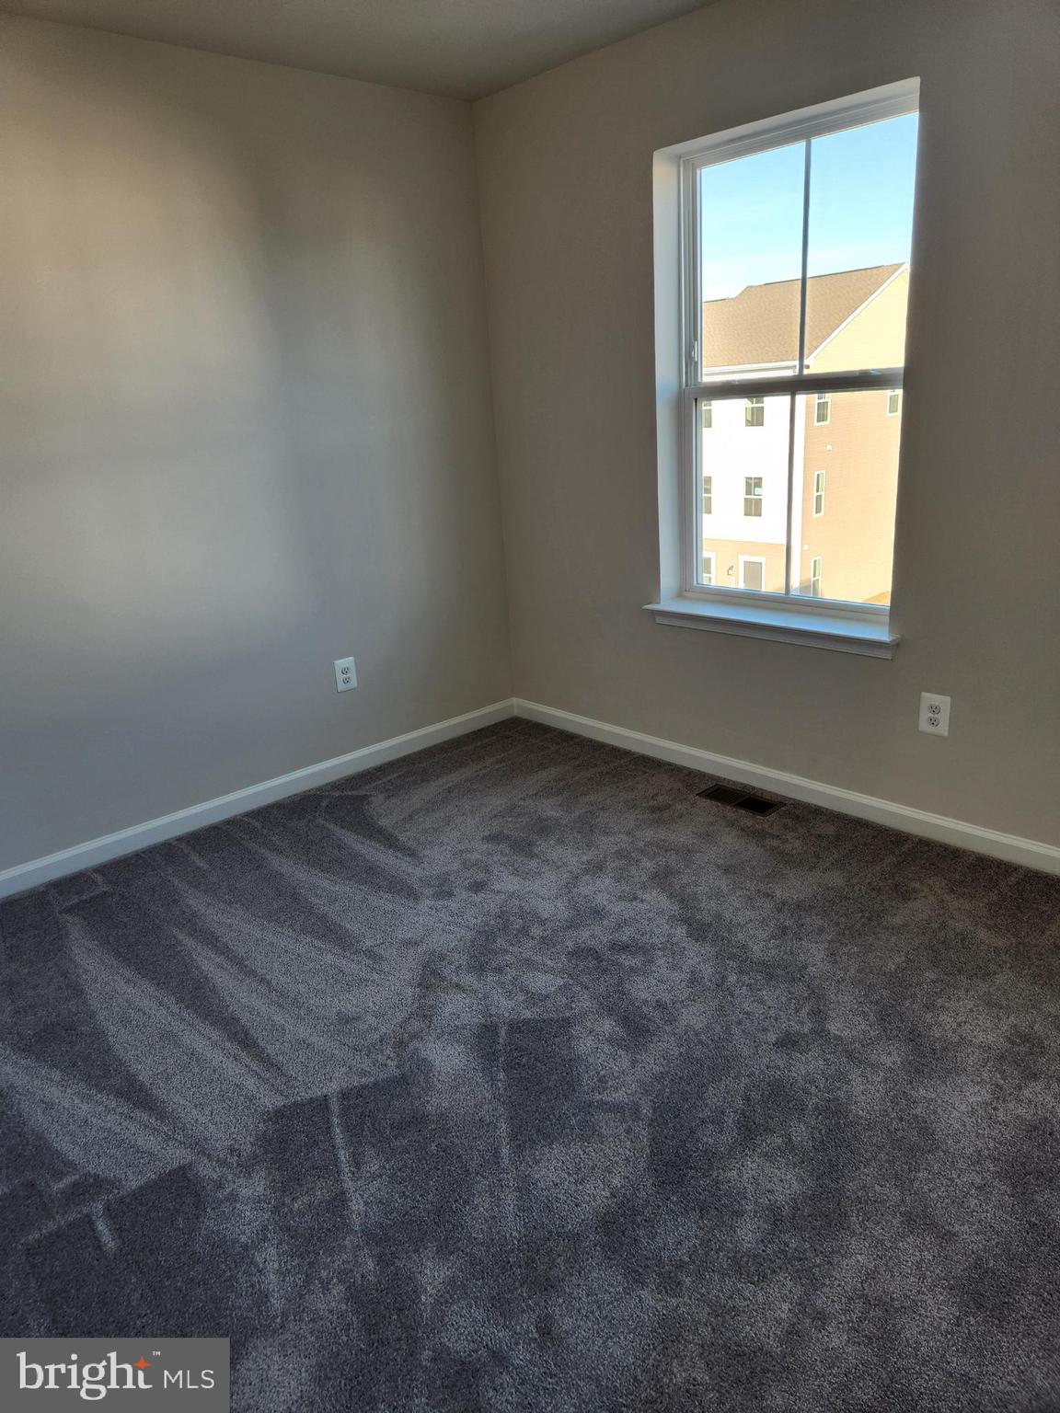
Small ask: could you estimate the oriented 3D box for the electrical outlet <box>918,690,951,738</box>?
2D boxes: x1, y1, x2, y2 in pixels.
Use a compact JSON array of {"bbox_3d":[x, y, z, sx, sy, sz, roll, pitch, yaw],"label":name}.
[{"bbox_3d":[1.232,0.026,2.860,0.010,0.126,0.087,-20,24,-39],"label":"electrical outlet"}]

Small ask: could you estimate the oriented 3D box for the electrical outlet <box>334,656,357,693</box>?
[{"bbox_3d":[-0.720,-0.122,3.692,0.087,0.126,0.010,-20,24,-39],"label":"electrical outlet"}]

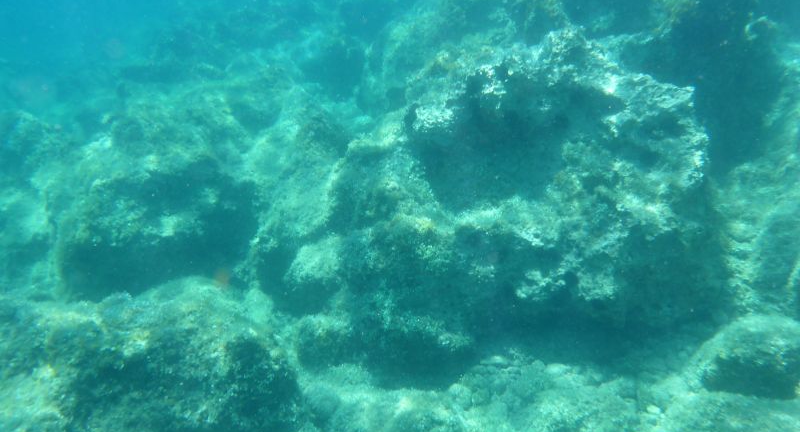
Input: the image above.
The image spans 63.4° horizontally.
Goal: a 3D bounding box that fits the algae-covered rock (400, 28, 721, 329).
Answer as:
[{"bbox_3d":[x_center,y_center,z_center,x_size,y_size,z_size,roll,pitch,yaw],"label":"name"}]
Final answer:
[{"bbox_3d":[0.710,-0.210,3.200,1.350,1.050,1.000,0,22,0],"label":"algae-covered rock"}]

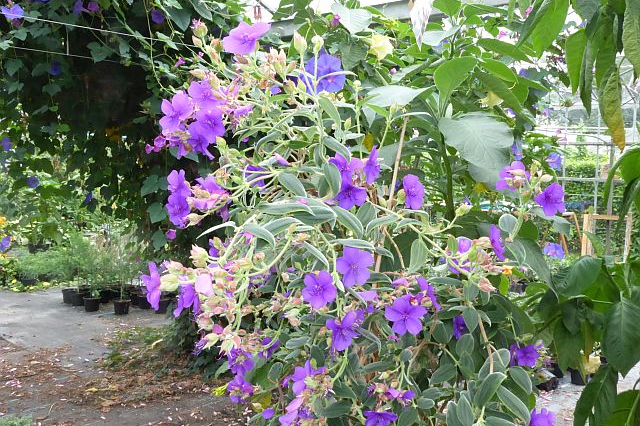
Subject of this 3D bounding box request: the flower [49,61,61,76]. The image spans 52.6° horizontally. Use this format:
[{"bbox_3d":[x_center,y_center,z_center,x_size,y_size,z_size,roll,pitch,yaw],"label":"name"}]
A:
[{"bbox_3d":[-1.559,-0.849,3.800,0.070,0.075,0.055,0,12,-6],"label":"flower"}]

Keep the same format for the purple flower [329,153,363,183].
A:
[{"bbox_3d":[0.050,-0.088,1.280,0.067,0.061,0.032,1,9,9],"label":"purple flower"}]

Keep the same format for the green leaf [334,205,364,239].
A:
[{"bbox_3d":[0.056,0.016,1.220,0.045,0.066,0.025,1,-23,13],"label":"green leaf"}]

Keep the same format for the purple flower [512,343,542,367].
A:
[{"bbox_3d":[0.511,0.352,1.600,0.072,0.062,0.035,0,3,0],"label":"purple flower"}]

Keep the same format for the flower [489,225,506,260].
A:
[{"bbox_3d":[0.357,0.059,1.300,0.030,0.070,0.066,-18,0,15],"label":"flower"}]

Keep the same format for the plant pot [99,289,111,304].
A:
[{"bbox_3d":[-2.298,0.888,6.900,0.170,0.137,0.170,0,4,0],"label":"plant pot"}]

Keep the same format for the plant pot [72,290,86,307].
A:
[{"bbox_3d":[-2.912,1.043,7.850,0.200,0.175,0.200,0,3,0],"label":"plant pot"}]

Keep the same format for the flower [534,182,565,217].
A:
[{"bbox_3d":[0.508,-0.030,1.430,0.073,0.079,0.035,-2,4,-24],"label":"flower"}]

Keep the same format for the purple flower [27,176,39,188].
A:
[{"bbox_3d":[-1.952,-0.214,4.400,0.085,0.085,0.045,0,3,-6],"label":"purple flower"}]

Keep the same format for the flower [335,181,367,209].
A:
[{"bbox_3d":[0.063,-0.036,1.330,0.068,0.062,0.033,0,18,0],"label":"flower"}]

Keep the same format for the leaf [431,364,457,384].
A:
[{"bbox_3d":[0.272,0.353,1.420,0.059,0.044,0.035,0,3,0],"label":"leaf"}]

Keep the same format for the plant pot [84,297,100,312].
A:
[{"bbox_3d":[-2.285,0.919,6.500,0.173,0.137,0.173,0,4,0],"label":"plant pot"}]

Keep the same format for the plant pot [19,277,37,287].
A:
[{"bbox_3d":[-4.144,0.967,9.200,0.240,0.185,0.240,0,3,0],"label":"plant pot"}]

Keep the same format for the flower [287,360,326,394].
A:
[{"bbox_3d":[-0.025,0.303,1.200,0.070,0.062,0.040,3,-5,31],"label":"flower"}]

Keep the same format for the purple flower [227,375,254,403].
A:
[{"bbox_3d":[-0.160,0.355,1.300,0.056,0.056,0.040,1,9,12],"label":"purple flower"}]

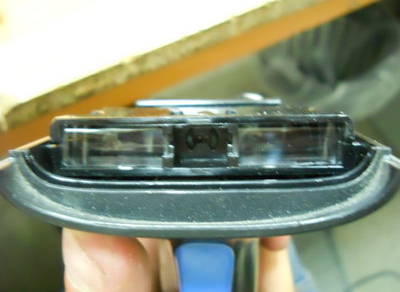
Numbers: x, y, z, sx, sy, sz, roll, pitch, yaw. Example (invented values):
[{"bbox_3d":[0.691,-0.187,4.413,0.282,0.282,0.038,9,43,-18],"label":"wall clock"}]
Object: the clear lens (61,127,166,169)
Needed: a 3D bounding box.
[{"bbox_3d":[-0.020,0.000,0.114,0.024,0.009,0.008,-1,10,0],"label":"clear lens"}]

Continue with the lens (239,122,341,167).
[{"bbox_3d":[0.021,0.000,0.114,0.024,0.009,0.008,-1,10,0],"label":"lens"}]

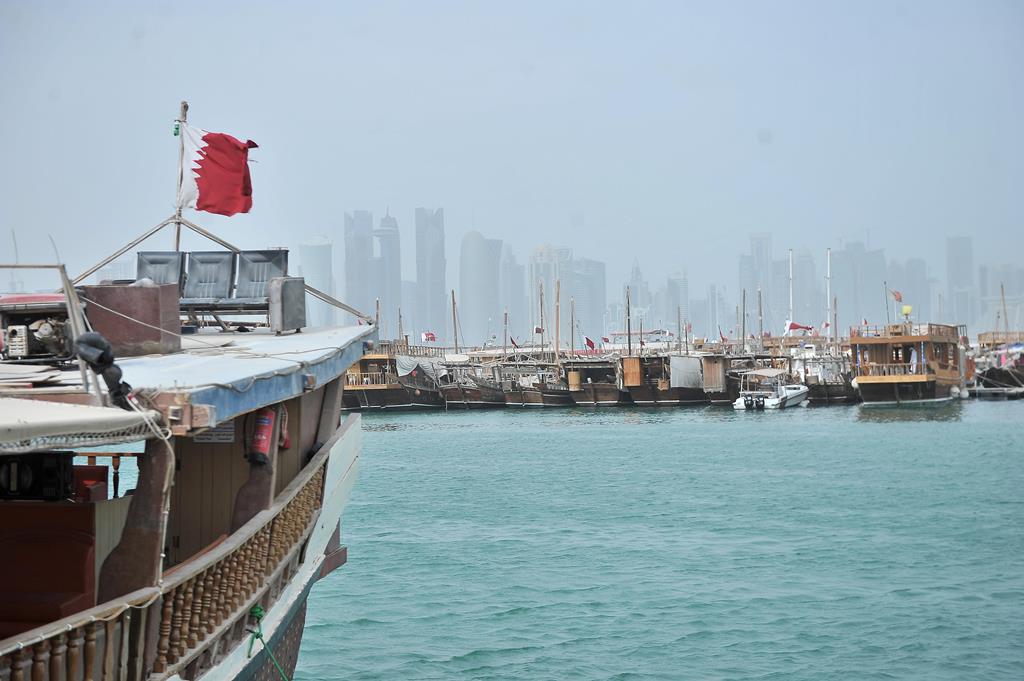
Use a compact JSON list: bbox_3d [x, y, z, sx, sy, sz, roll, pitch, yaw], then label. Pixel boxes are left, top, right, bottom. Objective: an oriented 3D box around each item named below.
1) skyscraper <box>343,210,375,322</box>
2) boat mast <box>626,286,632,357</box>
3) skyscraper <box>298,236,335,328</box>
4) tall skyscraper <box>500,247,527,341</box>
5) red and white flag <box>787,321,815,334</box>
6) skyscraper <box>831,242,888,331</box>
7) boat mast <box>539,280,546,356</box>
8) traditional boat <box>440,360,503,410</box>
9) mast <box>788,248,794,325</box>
[{"bbox_3d":[-273.900,-107.864,3550.000,50.000,245.000,45.000,-1,0,0],"label":"skyscraper"},{"bbox_3d":[8.387,-1.356,142.000,0.200,5.100,0.200,-1,-1,0],"label":"boat mast"},{"bbox_3d":[-302.659,-65.792,3080.000,52.000,196.000,52.000,0,-1,-6],"label":"skyscraper"},{"bbox_3d":[2.413,-59.080,3200.000,41.000,185.000,40.000,0,-1,0],"label":"tall skyscraper"},{"bbox_3d":[21.027,-0.947,145.000,2.000,1.000,0.350,0,-1,0],"label":"red and white flag"},{"bbox_3d":[698.668,-104.333,4000.000,88.000,197.000,60.000,-1,0,0],"label":"skyscraper"},{"bbox_3d":[2.208,-1.556,144.000,0.190,5.600,0.190,-1,-1,0],"label":"boat mast"},{"bbox_3d":[-2.400,2.829,136.500,4.000,3.300,13.000,0,-1,12],"label":"traditional boat"},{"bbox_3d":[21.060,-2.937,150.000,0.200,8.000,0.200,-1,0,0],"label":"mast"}]

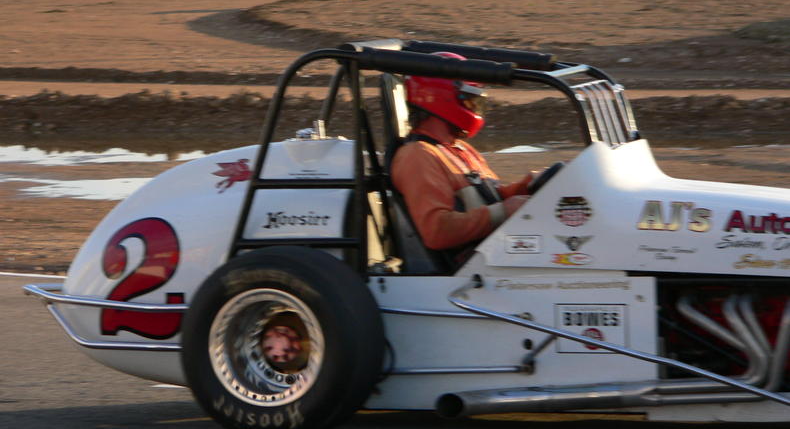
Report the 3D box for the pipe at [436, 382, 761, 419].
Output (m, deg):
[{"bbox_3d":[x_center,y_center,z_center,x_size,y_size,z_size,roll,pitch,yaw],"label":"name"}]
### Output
[{"bbox_3d":[0.703,0.646,11.267,1.151,0.100,0.105,-3,5,16],"label":"pipe"}]

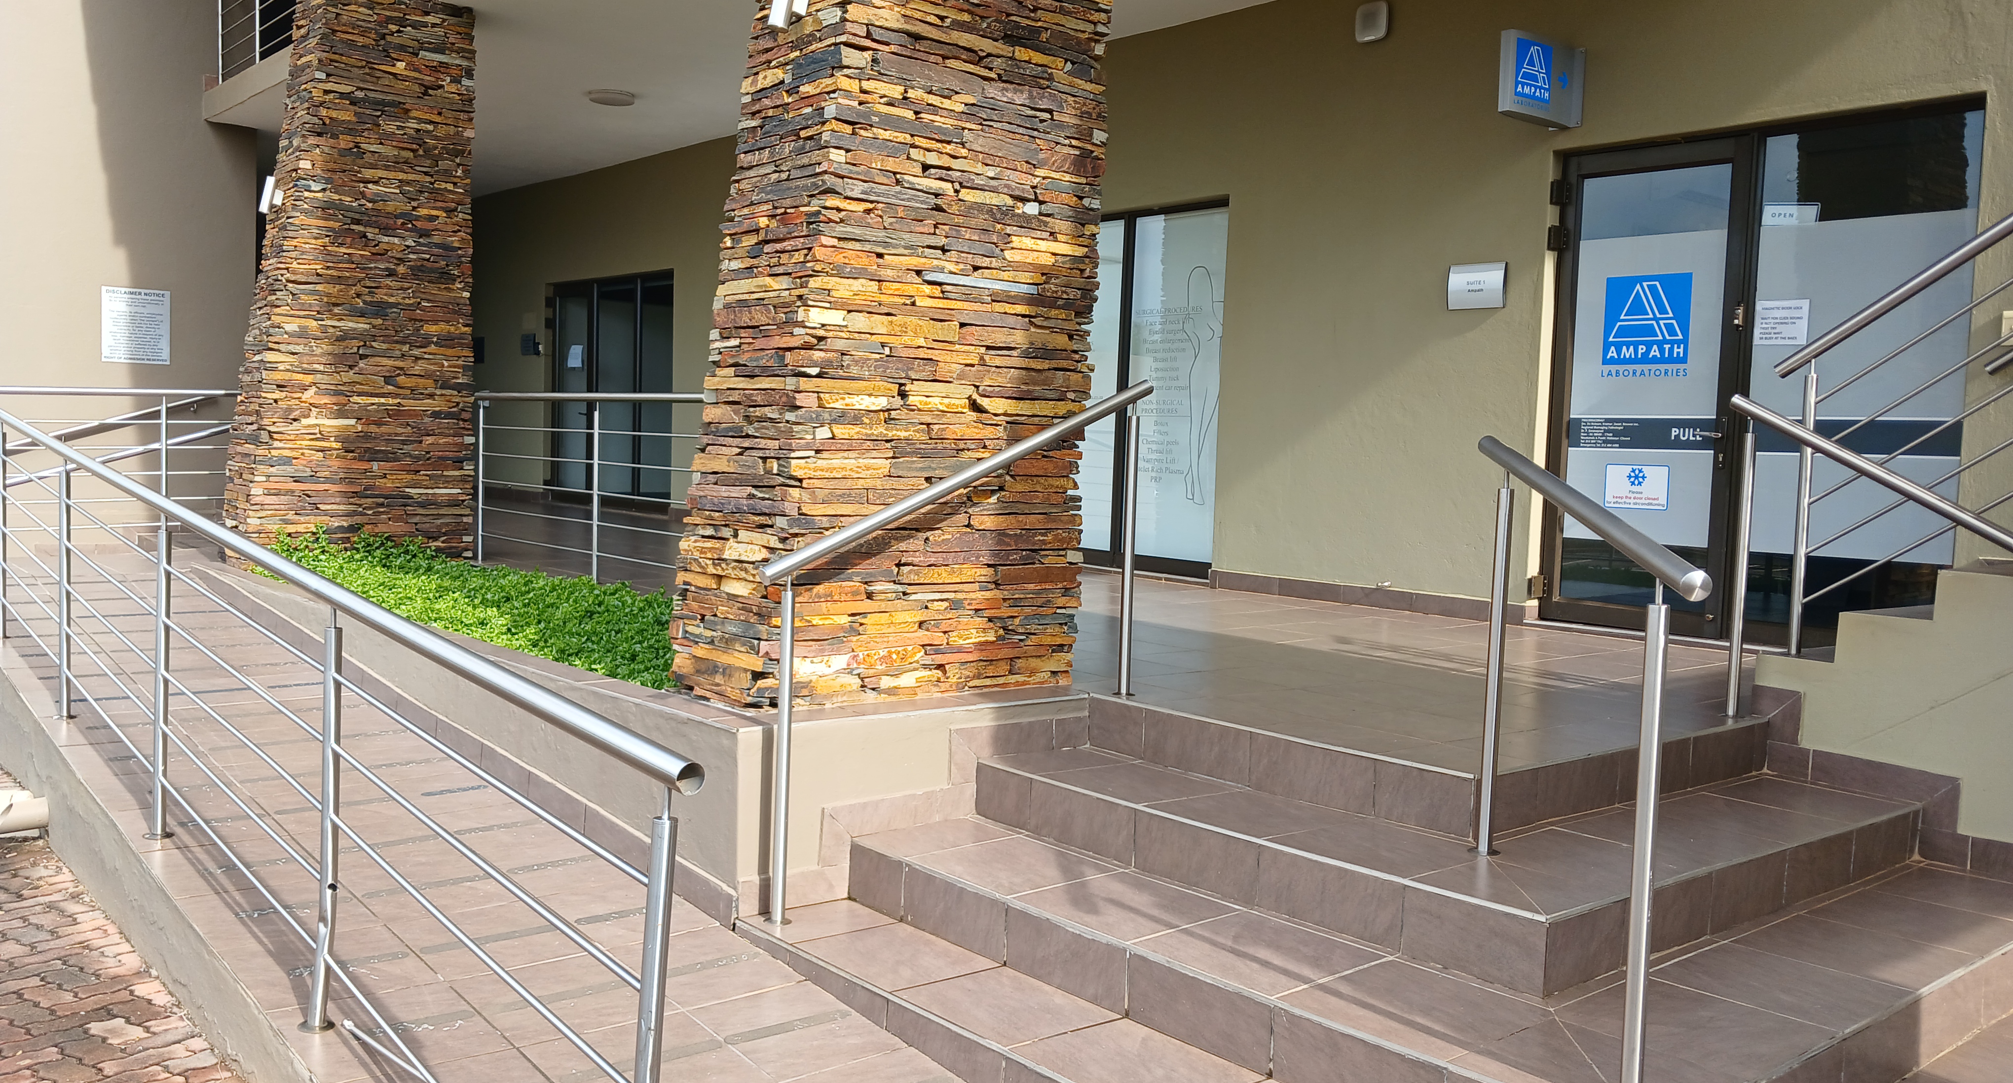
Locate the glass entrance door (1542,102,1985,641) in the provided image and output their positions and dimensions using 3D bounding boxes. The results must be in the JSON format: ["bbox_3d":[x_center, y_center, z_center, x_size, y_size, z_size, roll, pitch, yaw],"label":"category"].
[{"bbox_3d":[3.030,-0.634,6.531,0.100,2.119,1.760,-1,5,-39],"label":"glass entrance door"}]

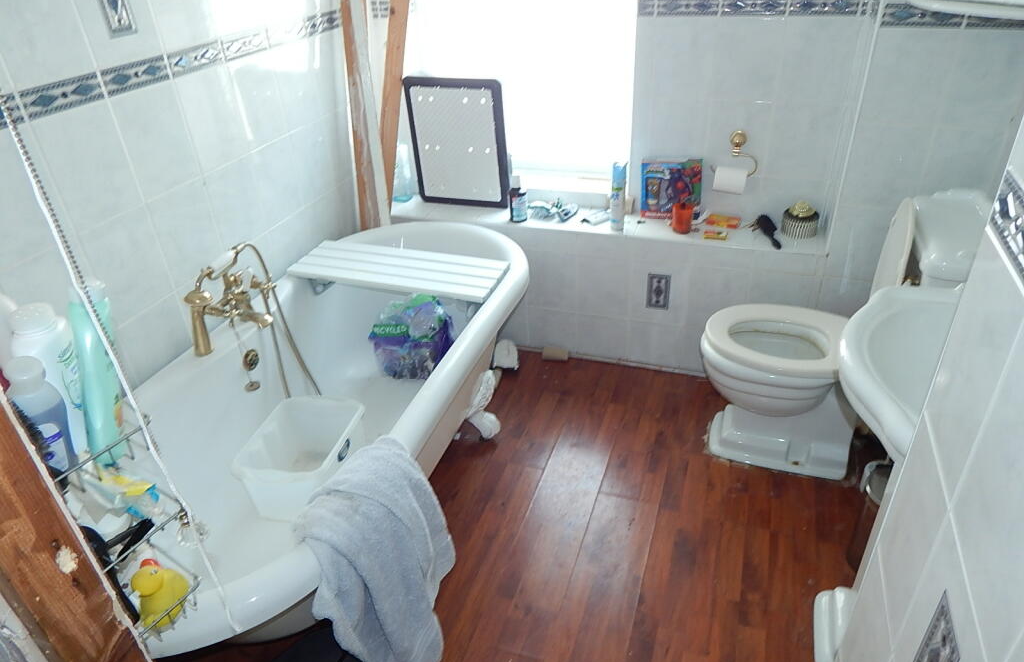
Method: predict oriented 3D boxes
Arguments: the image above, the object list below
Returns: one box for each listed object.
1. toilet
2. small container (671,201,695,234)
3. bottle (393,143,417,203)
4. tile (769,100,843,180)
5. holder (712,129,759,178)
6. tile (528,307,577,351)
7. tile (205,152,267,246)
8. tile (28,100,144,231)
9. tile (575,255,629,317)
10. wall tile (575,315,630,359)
[{"bbox_3d":[0.919,0.034,1.881,0.710,0.820,0.430,8,34,16],"label":"toilet"},{"bbox_3d":[0.597,-0.399,2.278,0.076,0.098,0.076,9,35,18],"label":"small container"},{"bbox_3d":[-0.440,-0.627,2.586,0.072,0.222,0.066,9,35,17],"label":"bottle"},{"bbox_3d":[0.967,-0.637,2.191,0.200,0.253,0.010,9,35,18],"label":"tile"},{"bbox_3d":[0.769,-0.607,2.239,0.152,0.145,0.080,9,35,18],"label":"holder"},{"bbox_3d":[0.169,-0.006,2.635,0.200,0.199,0.010,9,35,18],"label":"tile"},{"bbox_3d":[-0.825,-0.380,1.965,0.010,0.253,0.200,9,35,18],"label":"tile"},{"bbox_3d":[-0.959,-0.380,1.485,0.010,0.250,0.200,9,35,17],"label":"tile"},{"bbox_3d":[0.338,-0.162,2.407,0.200,0.250,0.010,8,34,16],"label":"tile"},{"bbox_3d":[0.347,0.024,2.525,0.200,0.195,0.010,8,34,16],"label":"wall tile"}]

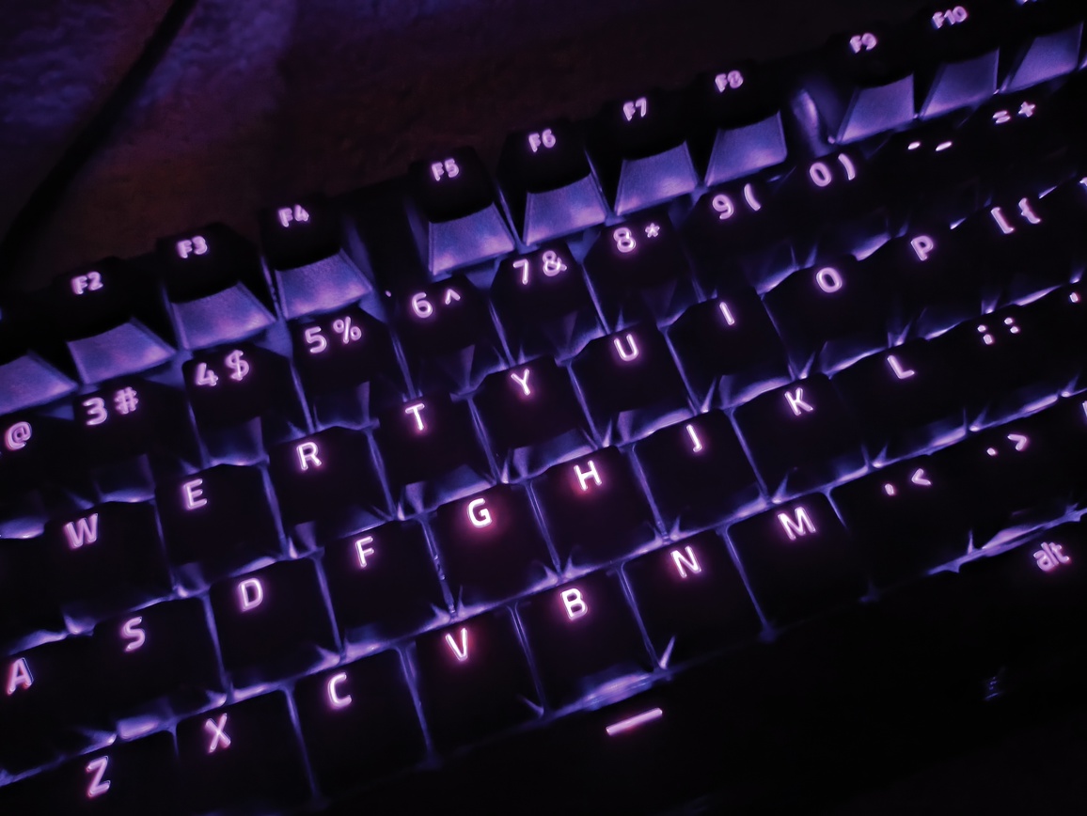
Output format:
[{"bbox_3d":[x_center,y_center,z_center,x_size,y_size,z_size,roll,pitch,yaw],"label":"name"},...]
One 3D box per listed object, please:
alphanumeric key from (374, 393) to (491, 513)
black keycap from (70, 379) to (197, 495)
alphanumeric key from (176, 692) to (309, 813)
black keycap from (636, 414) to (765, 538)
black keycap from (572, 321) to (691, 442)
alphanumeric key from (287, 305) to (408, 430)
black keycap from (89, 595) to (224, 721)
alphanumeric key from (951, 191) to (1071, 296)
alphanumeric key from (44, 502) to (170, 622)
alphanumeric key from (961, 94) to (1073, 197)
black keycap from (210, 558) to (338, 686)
[{"bbox_3d":[-0.020,0.007,0.136,0.018,0.010,0.018,-19,73,-5],"label":"alphanumeric key"},{"bbox_3d":[-0.071,0.004,0.135,0.018,0.011,0.018,-19,72,-6],"label":"black keycap"},{"bbox_3d":[-0.048,0.054,0.120,0.018,0.008,0.018,-19,72,-5],"label":"alphanumeric key"},{"bbox_3d":[0.027,0.011,0.134,0.018,0.009,0.018,-19,73,-5],"label":"black keycap"},{"bbox_3d":[0.016,-0.006,0.139,0.018,0.009,0.018,-19,73,-5],"label":"black keycap"},{"bbox_3d":[-0.035,-0.008,0.139,0.018,0.011,0.018,-19,72,-5],"label":"alphanumeric key"},{"bbox_3d":[-0.063,0.040,0.125,0.018,0.008,0.018,-19,72,-5],"label":"black keycap"},{"bbox_3d":[0.088,-0.030,0.146,0.018,0.009,0.018,-19,72,-5],"label":"alphanumeric key"},{"bbox_3d":[-0.074,0.025,0.131,0.018,0.009,0.018,-19,73,-5],"label":"alphanumeric key"},{"bbox_3d":[0.090,-0.051,0.151,0.018,0.011,0.018,-19,72,-6],"label":"alphanumeric key"},{"bbox_3d":[-0.045,0.035,0.128,0.018,0.008,0.018,-19,73,-5],"label":"black keycap"}]

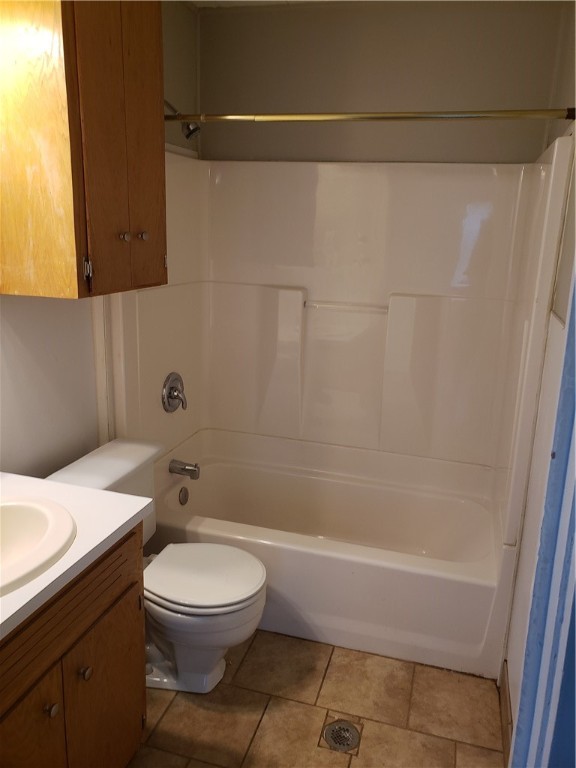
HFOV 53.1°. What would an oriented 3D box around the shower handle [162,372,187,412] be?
[{"bbox_3d":[-0.473,0.040,2.507,0.068,0.172,0.172,6,15,15],"label":"shower handle"}]

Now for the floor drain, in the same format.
[{"bbox_3d":[0.173,1.115,1.832,0.117,0.010,0.117,2,14,0],"label":"floor drain"}]

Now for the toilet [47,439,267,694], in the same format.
[{"bbox_3d":[-0.433,0.665,2.027,0.720,0.740,0.475,6,15,15],"label":"toilet"}]

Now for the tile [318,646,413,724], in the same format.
[{"bbox_3d":[0.282,1.070,2.049,0.306,0.010,0.307,6,15,15],"label":"tile"}]

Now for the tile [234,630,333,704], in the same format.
[{"bbox_3d":[-0.014,1.040,2.131,0.306,0.010,0.304,6,15,15],"label":"tile"}]

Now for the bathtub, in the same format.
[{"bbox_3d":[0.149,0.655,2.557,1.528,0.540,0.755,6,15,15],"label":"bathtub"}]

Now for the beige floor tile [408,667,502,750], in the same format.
[{"bbox_3d":[0.572,1.100,1.969,0.296,0.010,0.309,6,15,15],"label":"beige floor tile"}]

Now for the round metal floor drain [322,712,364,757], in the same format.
[{"bbox_3d":[0.170,1.099,1.806,0.116,0.012,0.118,6,14,15],"label":"round metal floor drain"}]

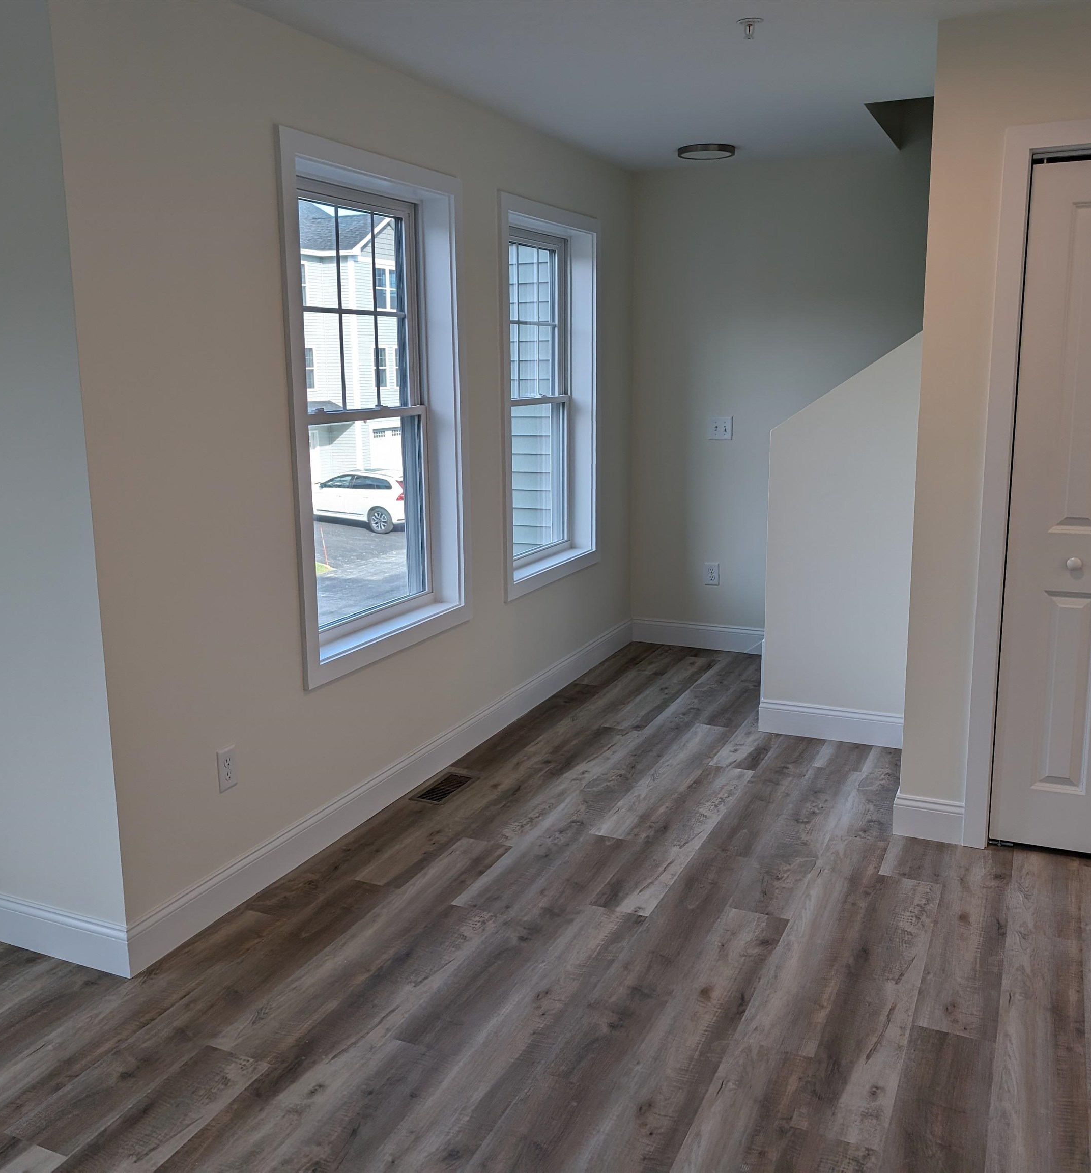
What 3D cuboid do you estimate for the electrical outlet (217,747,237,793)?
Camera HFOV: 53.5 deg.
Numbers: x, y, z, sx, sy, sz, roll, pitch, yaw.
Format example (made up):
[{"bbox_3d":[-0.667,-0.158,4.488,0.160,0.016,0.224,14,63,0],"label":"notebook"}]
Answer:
[{"bbox_3d":[-0.886,0.507,3.012,0.008,0.115,0.071,4,12,24],"label":"electrical outlet"}]

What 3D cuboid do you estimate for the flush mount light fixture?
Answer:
[{"bbox_3d":[0.737,-1.982,4.947,0.266,0.036,0.266,-1,11,0],"label":"flush mount light fixture"}]

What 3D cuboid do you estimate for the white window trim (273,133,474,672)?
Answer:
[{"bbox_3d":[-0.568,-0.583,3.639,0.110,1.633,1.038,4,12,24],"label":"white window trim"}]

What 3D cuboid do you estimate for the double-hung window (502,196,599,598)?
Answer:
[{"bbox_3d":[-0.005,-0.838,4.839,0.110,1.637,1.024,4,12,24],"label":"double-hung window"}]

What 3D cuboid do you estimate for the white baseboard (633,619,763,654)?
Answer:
[{"bbox_3d":[0.816,0.264,5.820,0.754,0.136,0.016,4,12,24],"label":"white baseboard"}]

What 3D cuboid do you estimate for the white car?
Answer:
[{"bbox_3d":[-5.447,-2.540,31.023,4.640,1.710,1.900,4,12,24],"label":"white car"}]

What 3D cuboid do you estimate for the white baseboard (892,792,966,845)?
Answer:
[{"bbox_3d":[1.211,0.734,3.411,0.207,0.136,0.016,4,12,24],"label":"white baseboard"}]

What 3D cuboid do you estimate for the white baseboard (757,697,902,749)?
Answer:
[{"bbox_3d":[1.172,0.554,4.324,0.639,0.136,0.016,4,12,24],"label":"white baseboard"}]

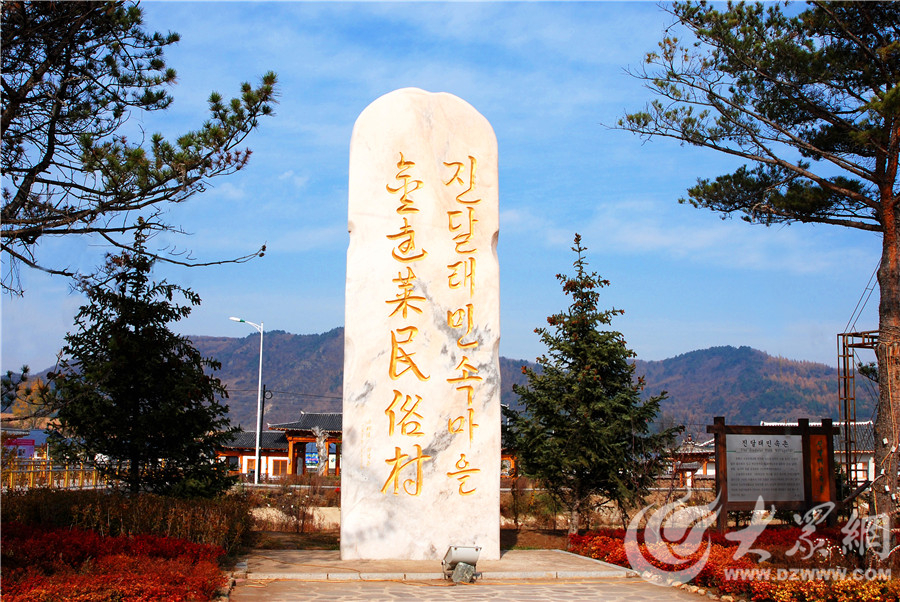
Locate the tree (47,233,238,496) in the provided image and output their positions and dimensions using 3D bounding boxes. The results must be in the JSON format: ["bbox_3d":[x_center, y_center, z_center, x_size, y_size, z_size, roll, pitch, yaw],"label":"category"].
[{"bbox_3d":[-6.387,1.508,19.347,3.840,6.488,3.840,0,-10,0],"label":"tree"}]

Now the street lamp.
[{"bbox_3d":[-10.632,5.090,46.731,1.850,8.677,0.350,0,-10,0],"label":"street lamp"}]

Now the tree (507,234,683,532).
[{"bbox_3d":[2.465,1.526,15.770,2.975,5.457,2.975,0,-10,0],"label":"tree"}]

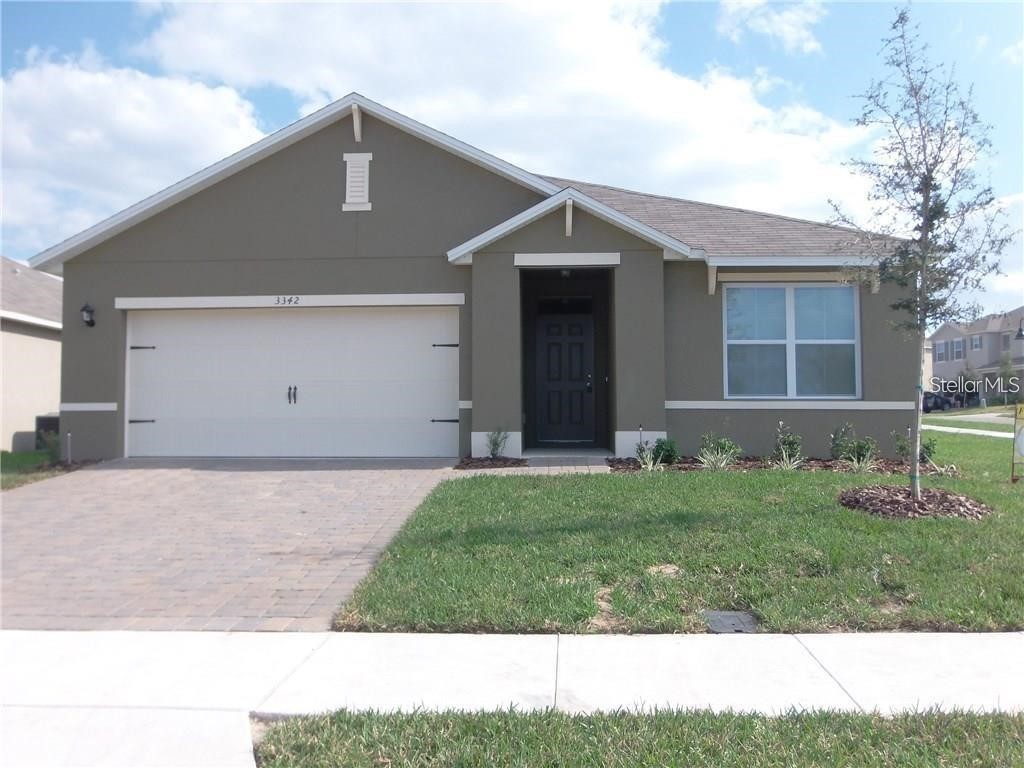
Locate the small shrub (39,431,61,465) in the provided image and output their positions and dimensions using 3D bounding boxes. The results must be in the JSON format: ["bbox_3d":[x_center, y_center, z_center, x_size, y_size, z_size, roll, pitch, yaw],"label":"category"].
[{"bbox_3d":[-6.705,0.908,11.150,0.319,0.468,0.340,0,-2,3],"label":"small shrub"}]

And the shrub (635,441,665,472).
[{"bbox_3d":[1.779,0.925,9.950,0.388,0.388,0.380,0,-2,3],"label":"shrub"}]

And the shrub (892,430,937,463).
[{"bbox_3d":[5.338,0.815,10.200,0.584,0.396,0.500,0,-2,3],"label":"shrub"}]

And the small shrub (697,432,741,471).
[{"bbox_3d":[2.685,0.862,10.000,0.572,0.464,0.520,0,-2,3],"label":"small shrub"}]

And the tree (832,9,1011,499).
[{"bbox_3d":[4.419,-1.403,8.300,1.921,5.299,1.850,0,-2,3],"label":"tree"}]

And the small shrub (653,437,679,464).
[{"bbox_3d":[2.049,0.870,10.200,0.371,0.347,0.370,0,-2,3],"label":"small shrub"}]

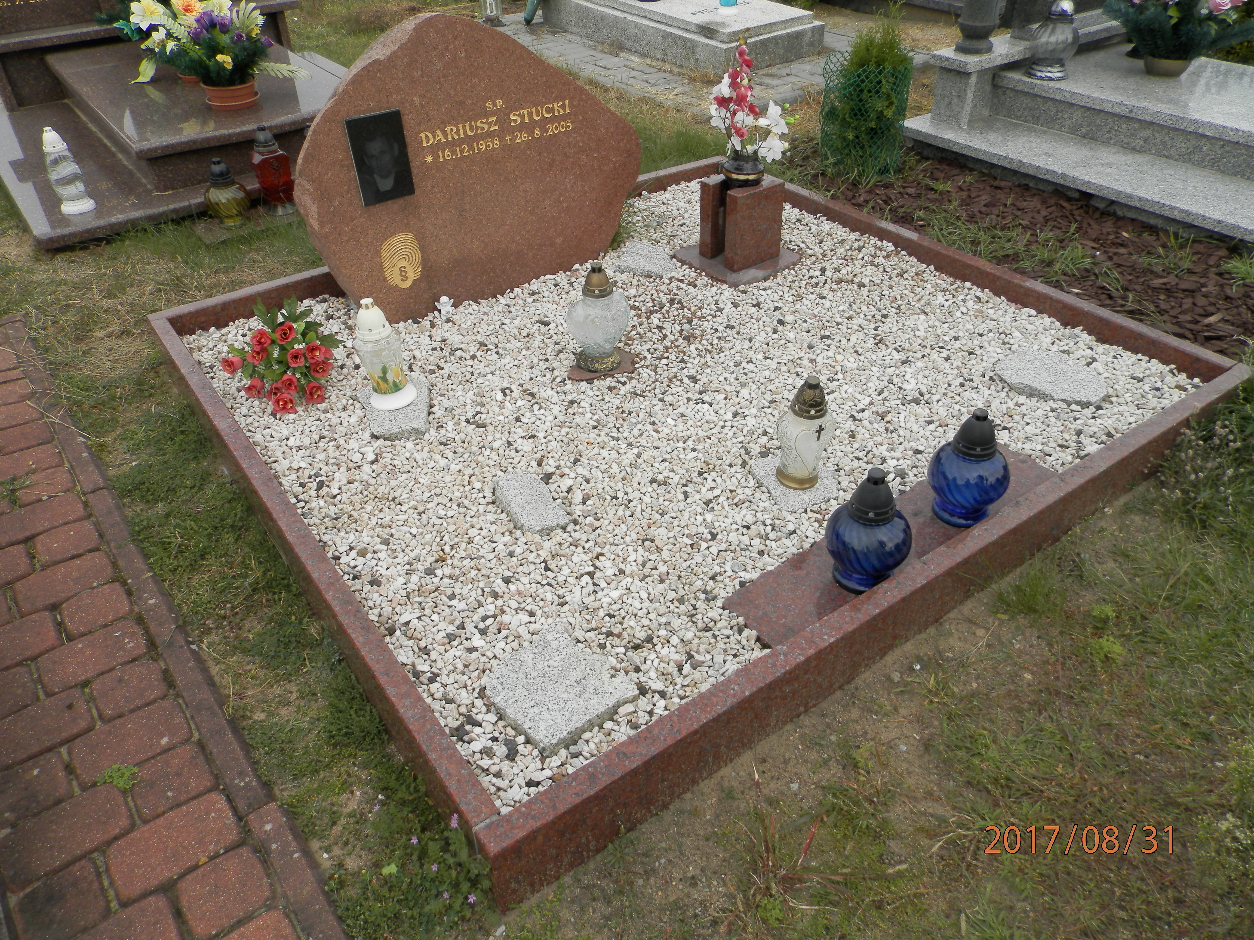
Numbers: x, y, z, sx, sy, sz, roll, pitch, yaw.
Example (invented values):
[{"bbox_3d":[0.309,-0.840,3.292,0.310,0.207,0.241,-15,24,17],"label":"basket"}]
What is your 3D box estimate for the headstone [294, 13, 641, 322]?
[{"bbox_3d":[-0.403,-0.839,2.444,1.000,0.737,0.162,-24,43,-27],"label":"headstone"}]

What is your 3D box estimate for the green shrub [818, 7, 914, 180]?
[{"bbox_3d":[0.889,-1.403,3.356,0.323,0.545,0.323,-1,37,1],"label":"green shrub"}]

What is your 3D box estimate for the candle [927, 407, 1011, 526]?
[{"bbox_3d":[0.640,-0.014,1.681,0.151,0.227,0.151,-24,43,-27],"label":"candle"}]

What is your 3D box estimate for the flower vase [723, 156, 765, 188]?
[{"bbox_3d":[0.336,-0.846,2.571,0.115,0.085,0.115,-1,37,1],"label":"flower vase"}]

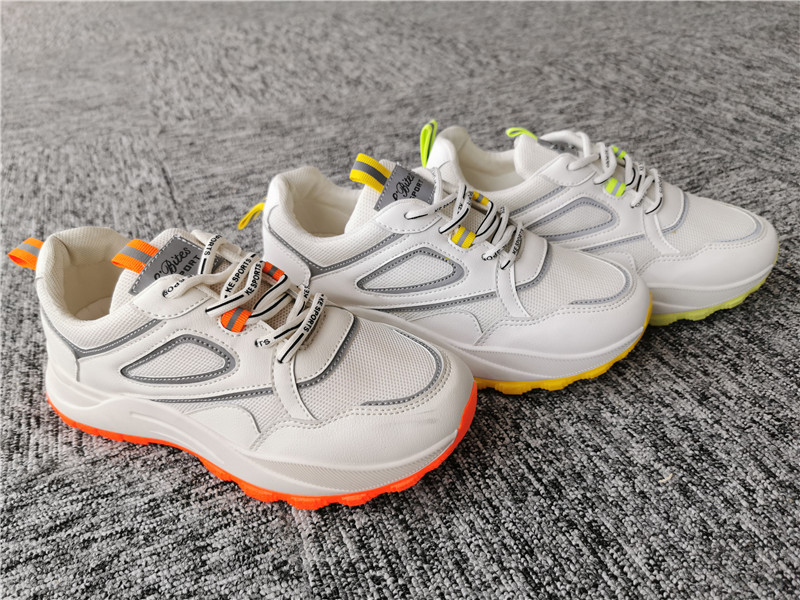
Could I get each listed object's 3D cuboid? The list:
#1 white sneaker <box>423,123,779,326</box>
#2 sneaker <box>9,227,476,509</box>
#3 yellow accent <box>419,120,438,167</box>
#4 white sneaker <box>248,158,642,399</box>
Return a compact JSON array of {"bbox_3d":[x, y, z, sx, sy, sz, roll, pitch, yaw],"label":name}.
[{"bbox_3d":[0.140,-0.066,0.468,0.278,0.115,0.105,6,35,12],"label":"white sneaker"},{"bbox_3d":[-0.095,0.023,0.344,0.278,0.115,0.105,7,35,13],"label":"sneaker"},{"bbox_3d":[0.022,-0.121,0.482,0.012,0.034,0.018,6,35,12],"label":"yellow accent"},{"bbox_3d":[0.027,-0.026,0.412,0.278,0.115,0.105,8,35,13],"label":"white sneaker"}]

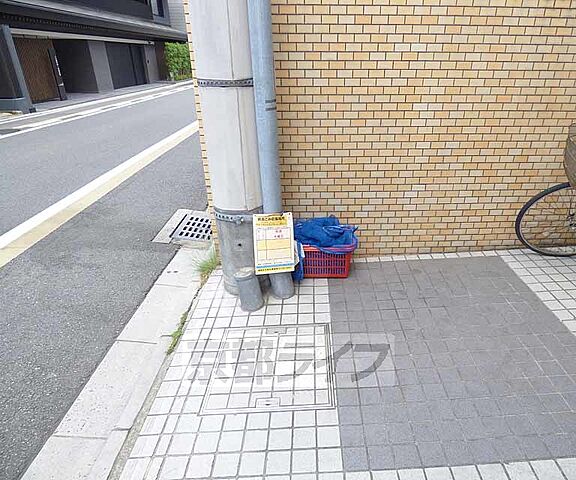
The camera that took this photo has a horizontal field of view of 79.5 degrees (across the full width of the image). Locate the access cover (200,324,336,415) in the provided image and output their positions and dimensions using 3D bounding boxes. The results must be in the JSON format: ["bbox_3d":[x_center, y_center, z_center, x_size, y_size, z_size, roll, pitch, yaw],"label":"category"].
[{"bbox_3d":[-0.079,0.641,1.775,0.610,0.030,0.600,-4,24,5],"label":"access cover"}]

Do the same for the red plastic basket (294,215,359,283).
[{"bbox_3d":[0.235,0.042,2.500,0.470,0.385,0.320,-2,21,1],"label":"red plastic basket"}]

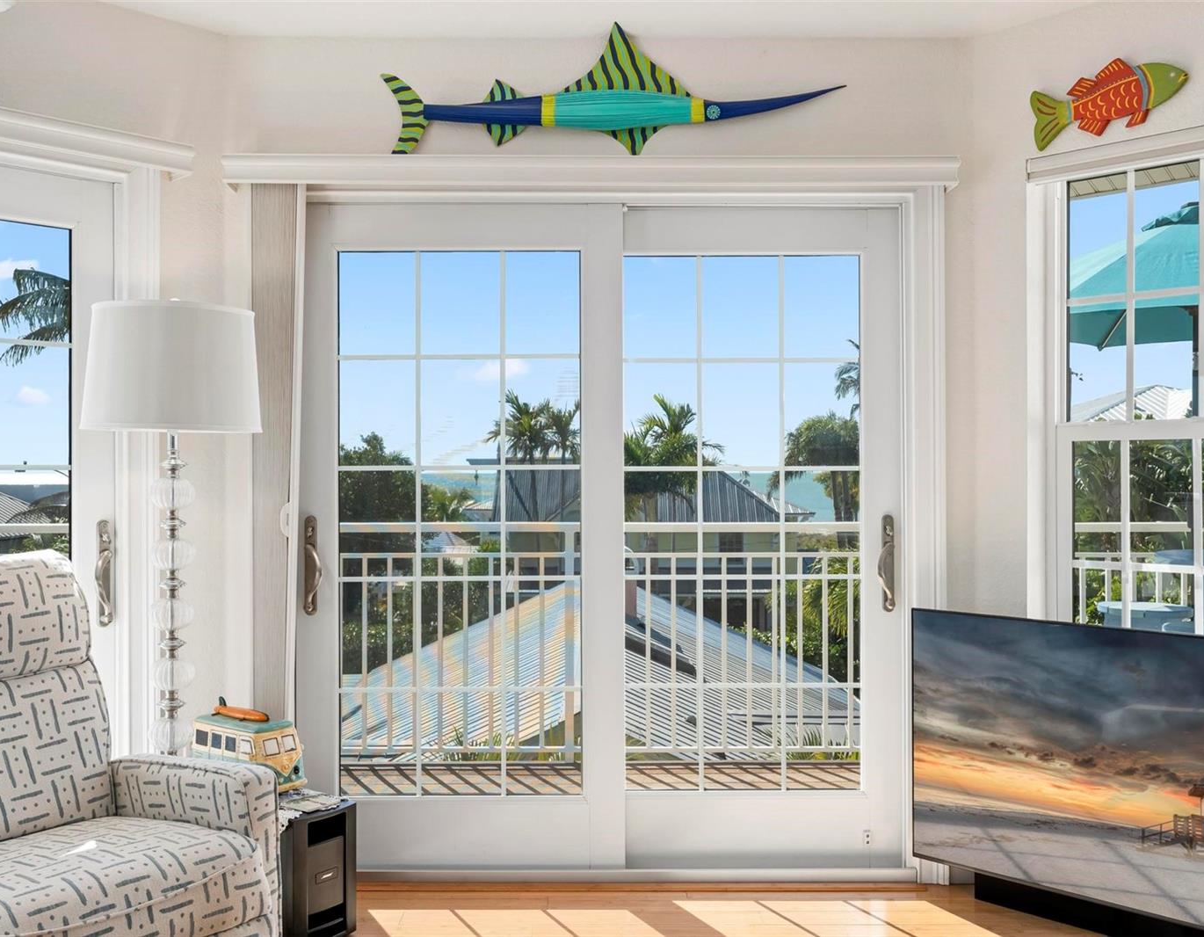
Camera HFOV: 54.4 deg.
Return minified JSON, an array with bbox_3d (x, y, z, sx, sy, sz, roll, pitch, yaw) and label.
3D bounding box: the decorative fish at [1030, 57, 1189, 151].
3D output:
[{"bbox_3d":[1.326,-0.970,3.083,0.412,0.204,0.035,0,0,45],"label":"decorative fish"}]

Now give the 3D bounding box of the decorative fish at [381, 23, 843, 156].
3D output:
[{"bbox_3d":[0.032,-1.055,3.280,1.300,0.370,0.100,0,0,0],"label":"decorative fish"}]

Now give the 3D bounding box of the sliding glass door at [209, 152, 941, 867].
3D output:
[{"bbox_3d":[-0.029,0.165,3.370,2.040,2.070,0.190,0,0,0],"label":"sliding glass door"}]

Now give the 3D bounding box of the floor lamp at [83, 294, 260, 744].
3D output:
[{"bbox_3d":[-1.043,0.396,2.850,0.413,1.610,0.413,0,0,0],"label":"floor lamp"}]

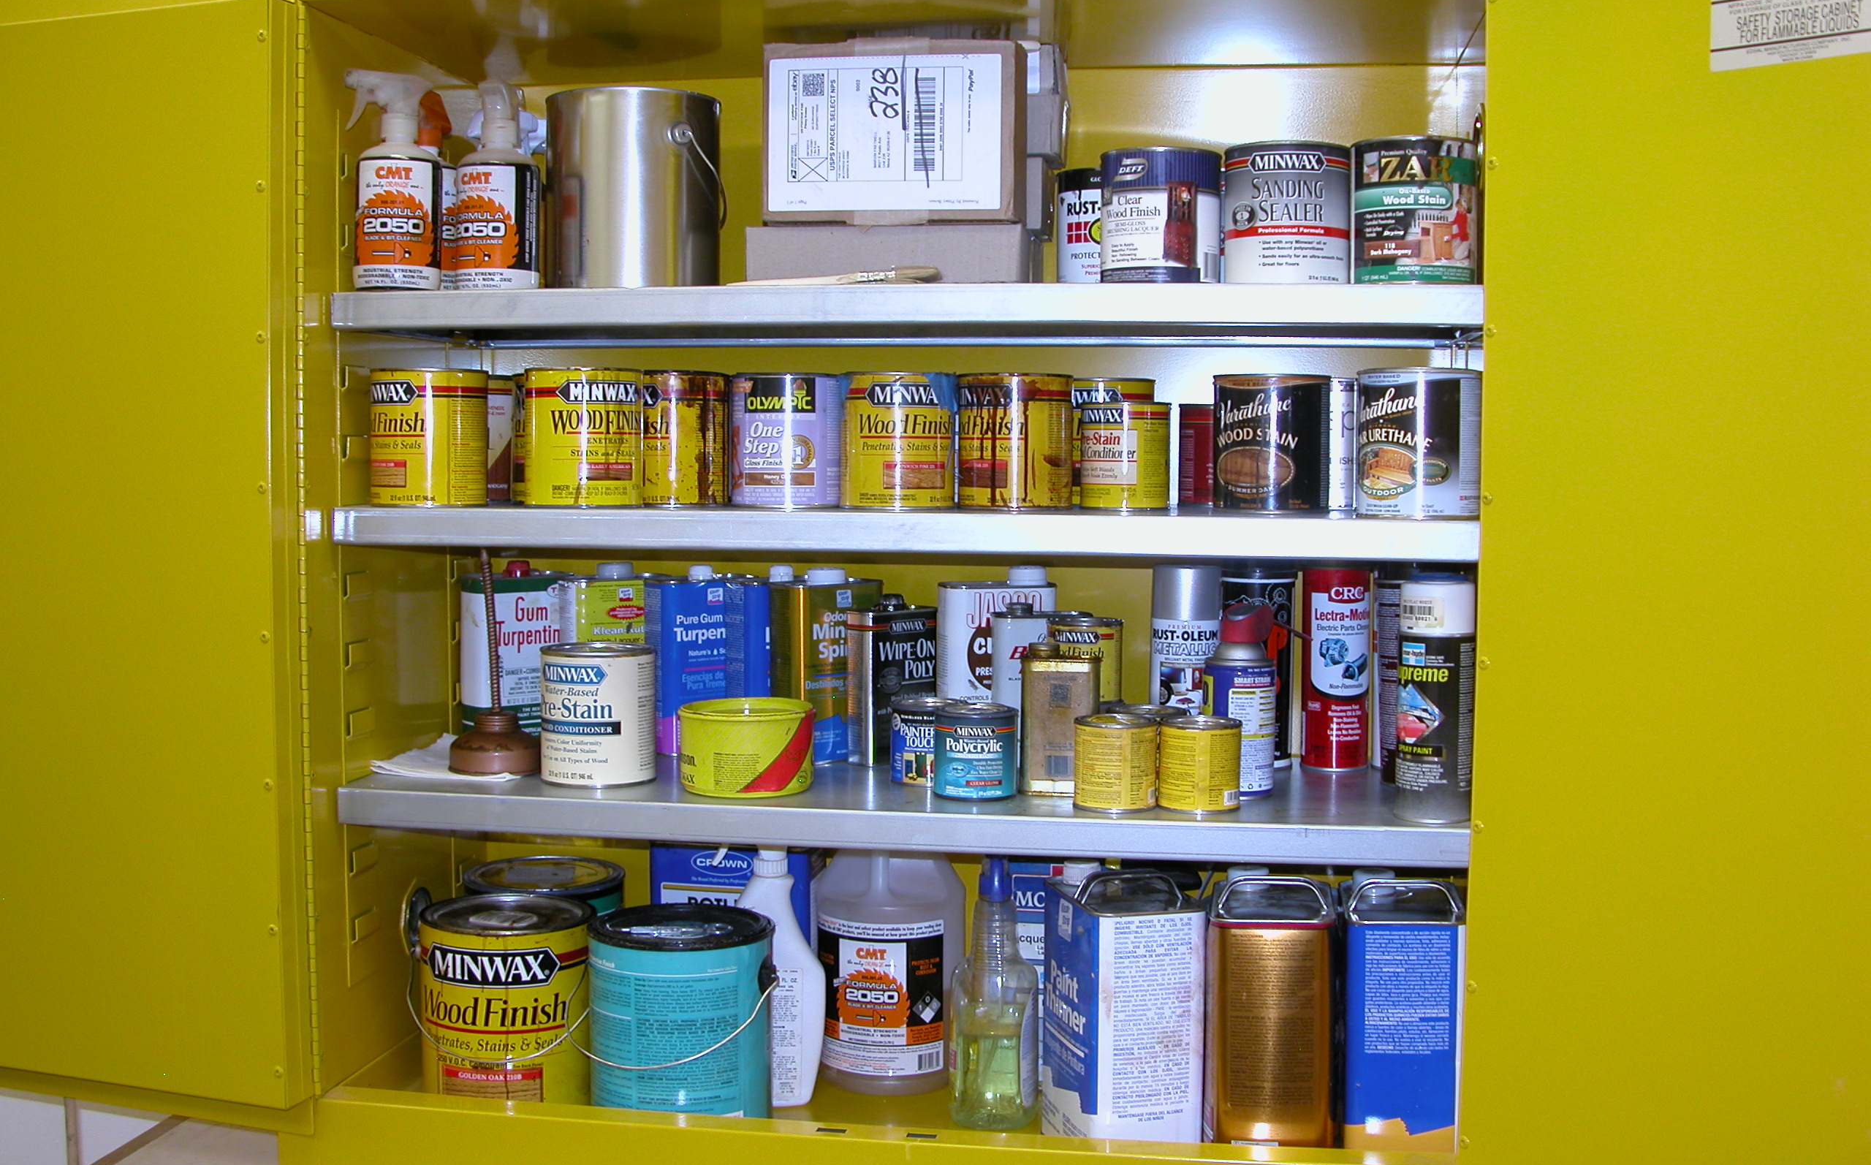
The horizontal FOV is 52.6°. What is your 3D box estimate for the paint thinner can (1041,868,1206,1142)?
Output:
[{"bbox_3d":[0.169,0.390,1.730,0.105,0.268,0.167,-1,4,-13],"label":"paint thinner can"}]

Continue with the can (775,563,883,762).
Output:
[{"bbox_3d":[-0.112,0.084,1.922,0.106,0.193,0.063,-3,5,-40],"label":"can"}]

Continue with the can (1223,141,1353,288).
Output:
[{"bbox_3d":[0.311,-0.318,1.670,0.108,0.124,0.108,1,4,9],"label":"can"}]

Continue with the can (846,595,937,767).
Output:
[{"bbox_3d":[-0.043,0.095,1.889,0.078,0.170,0.046,-2,5,-34],"label":"can"}]

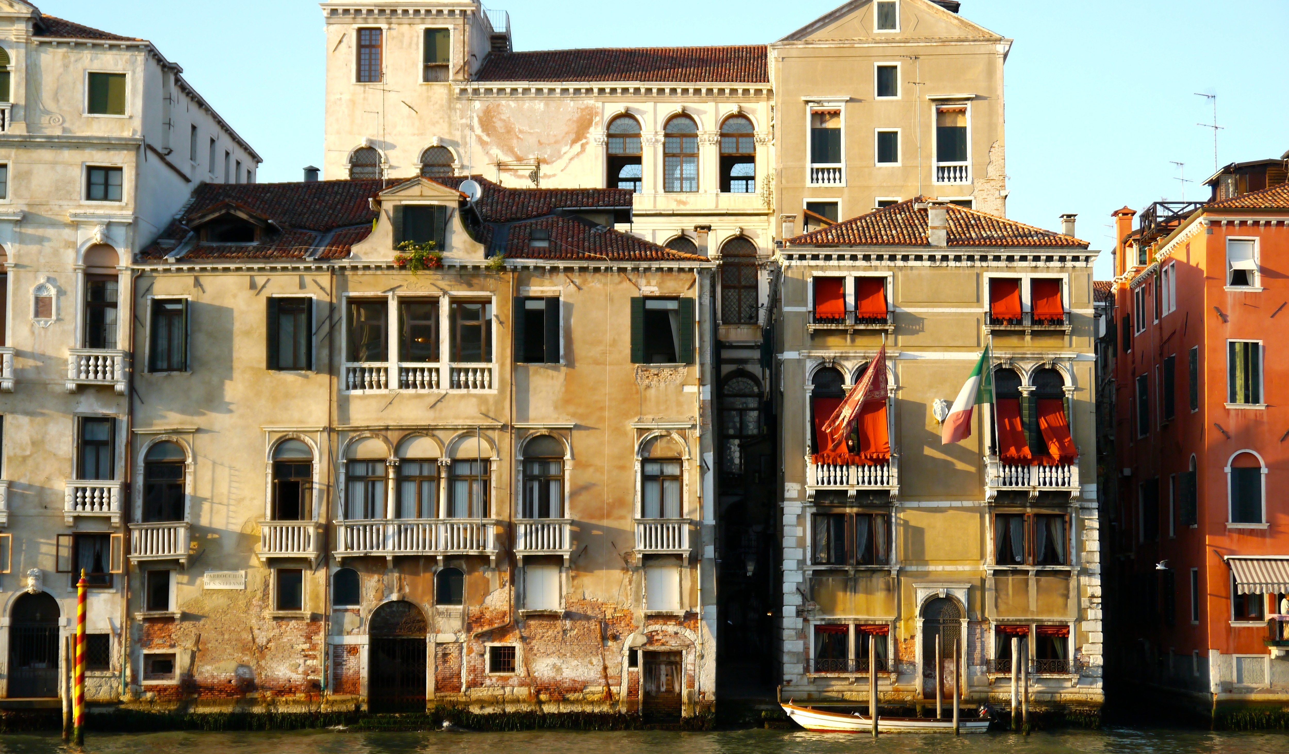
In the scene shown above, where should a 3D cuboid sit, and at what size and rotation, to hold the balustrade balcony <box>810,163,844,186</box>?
[{"bbox_3d":[7.207,-8.024,100.422,1.400,0.889,0.300,0,-6,4],"label":"balustrade balcony"}]

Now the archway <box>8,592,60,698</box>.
[{"bbox_3d":[-18.361,8.057,76.243,1.501,3.187,0.500,1,-6,-11],"label":"archway"}]

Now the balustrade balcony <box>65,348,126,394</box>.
[{"bbox_3d":[-16.635,-0.154,76.872,1.785,1.345,0.600,1,-6,-11],"label":"balustrade balcony"}]

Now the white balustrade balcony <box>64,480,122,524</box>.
[{"bbox_3d":[-16.628,3.784,76.488,1.688,1.332,0.600,1,-6,-11],"label":"white balustrade balcony"}]

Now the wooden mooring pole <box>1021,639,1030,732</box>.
[{"bbox_3d":[10.773,8.731,71.563,0.200,2.655,0.200,0,-6,0],"label":"wooden mooring pole"}]

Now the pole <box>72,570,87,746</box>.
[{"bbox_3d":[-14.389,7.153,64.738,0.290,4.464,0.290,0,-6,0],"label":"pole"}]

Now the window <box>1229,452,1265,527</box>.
[{"bbox_3d":[17.831,3.299,75.073,1.052,2.178,0.300,1,-6,-7],"label":"window"}]

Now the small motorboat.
[{"bbox_3d":[7.108,10.031,74.488,6.160,0.986,1.600,0,-6,0],"label":"small motorboat"}]

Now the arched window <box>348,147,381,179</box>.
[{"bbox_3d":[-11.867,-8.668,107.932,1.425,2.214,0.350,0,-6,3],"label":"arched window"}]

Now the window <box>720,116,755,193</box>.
[{"bbox_3d":[3.935,-9.393,107.101,1.532,3.276,0.300,0,-6,0],"label":"window"}]

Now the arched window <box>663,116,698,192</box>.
[{"bbox_3d":[1.540,-9.406,107.300,1.492,3.282,0.350,0,-6,3],"label":"arched window"}]

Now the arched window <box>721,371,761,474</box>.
[{"bbox_3d":[4.041,1.984,105.986,1.726,4.390,0.300,0,-6,0],"label":"arched window"}]

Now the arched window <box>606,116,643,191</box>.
[{"bbox_3d":[-0.847,-9.460,107.431,1.496,3.286,0.350,0,-6,3],"label":"arched window"}]

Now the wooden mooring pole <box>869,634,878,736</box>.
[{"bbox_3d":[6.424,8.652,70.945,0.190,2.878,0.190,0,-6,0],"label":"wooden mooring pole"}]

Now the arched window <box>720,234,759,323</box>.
[{"bbox_3d":[4.001,-4.057,106.578,1.609,3.757,0.300,0,-6,0],"label":"arched window"}]

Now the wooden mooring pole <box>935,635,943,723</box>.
[{"bbox_3d":[8.436,8.759,72.703,0.165,2.822,0.165,0,-6,0],"label":"wooden mooring pole"}]

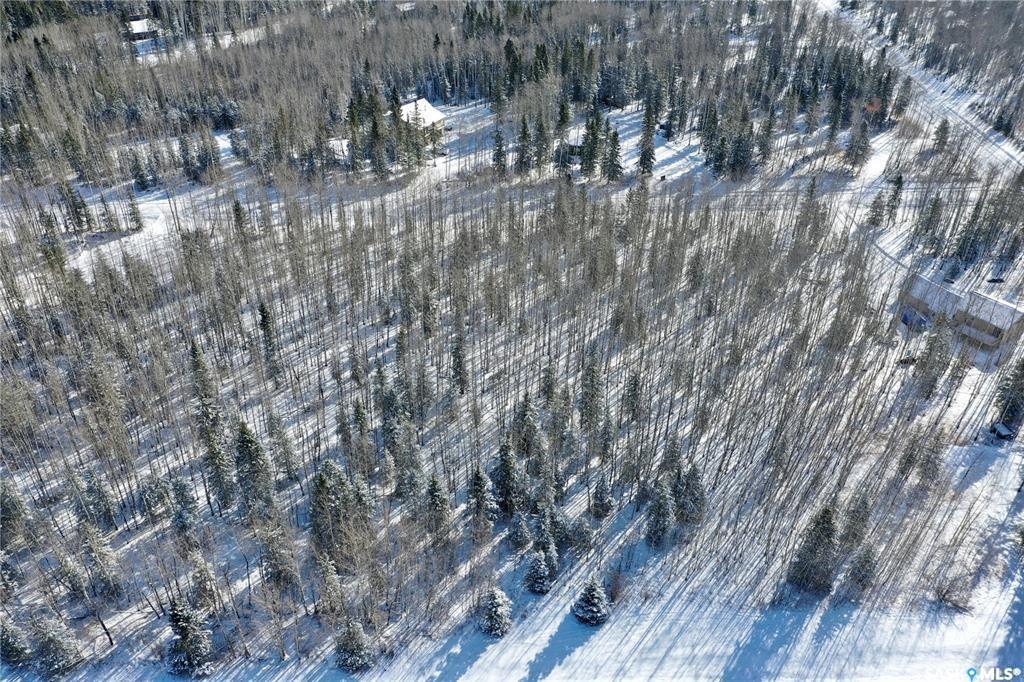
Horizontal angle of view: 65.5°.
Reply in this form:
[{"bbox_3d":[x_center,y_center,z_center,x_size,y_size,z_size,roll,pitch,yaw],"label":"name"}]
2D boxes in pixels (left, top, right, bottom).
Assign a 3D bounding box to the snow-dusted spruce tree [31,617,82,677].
[{"bbox_3d":[-45.983,29.447,78.951,4.490,6.670,4.490,2,33,0],"label":"snow-dusted spruce tree"}]

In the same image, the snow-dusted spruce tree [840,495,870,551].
[{"bbox_3d":[36.683,18.954,83.935,2.600,7.680,2.600,2,34,0],"label":"snow-dusted spruce tree"}]

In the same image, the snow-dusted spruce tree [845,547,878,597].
[{"bbox_3d":[39.809,25.241,89.236,3.330,6.450,3.330,2,33,0],"label":"snow-dusted spruce tree"}]

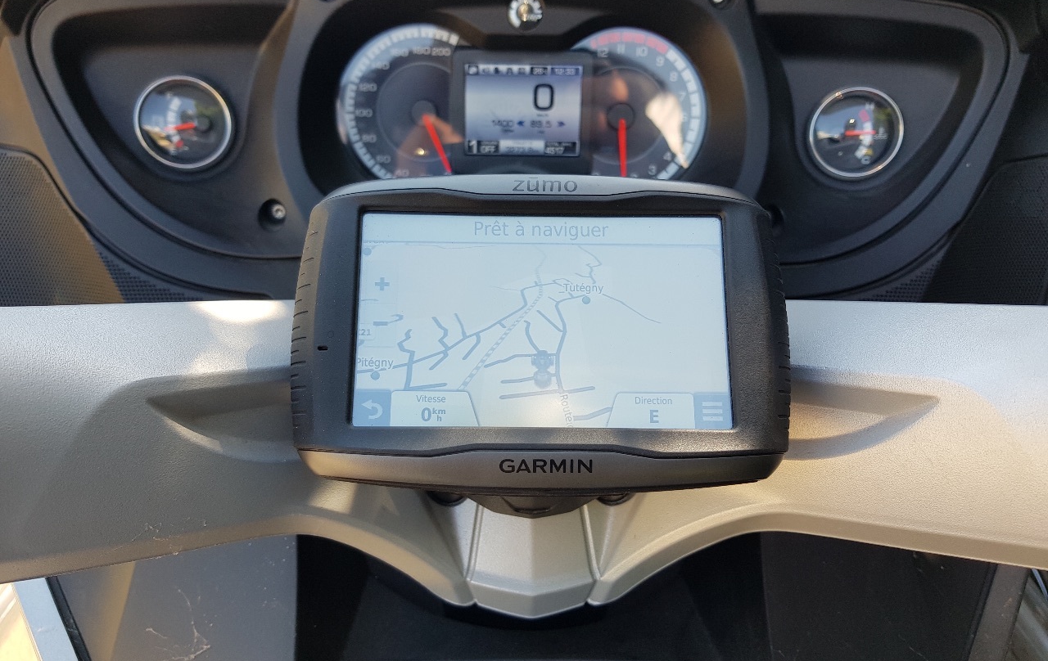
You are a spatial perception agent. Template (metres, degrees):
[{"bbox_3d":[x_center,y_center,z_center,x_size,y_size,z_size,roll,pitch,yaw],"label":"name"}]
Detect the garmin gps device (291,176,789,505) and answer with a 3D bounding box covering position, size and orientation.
[{"bbox_3d":[0.005,0.003,0.245,0.145,0.037,0.099,1,77,-1],"label":"garmin gps device"}]

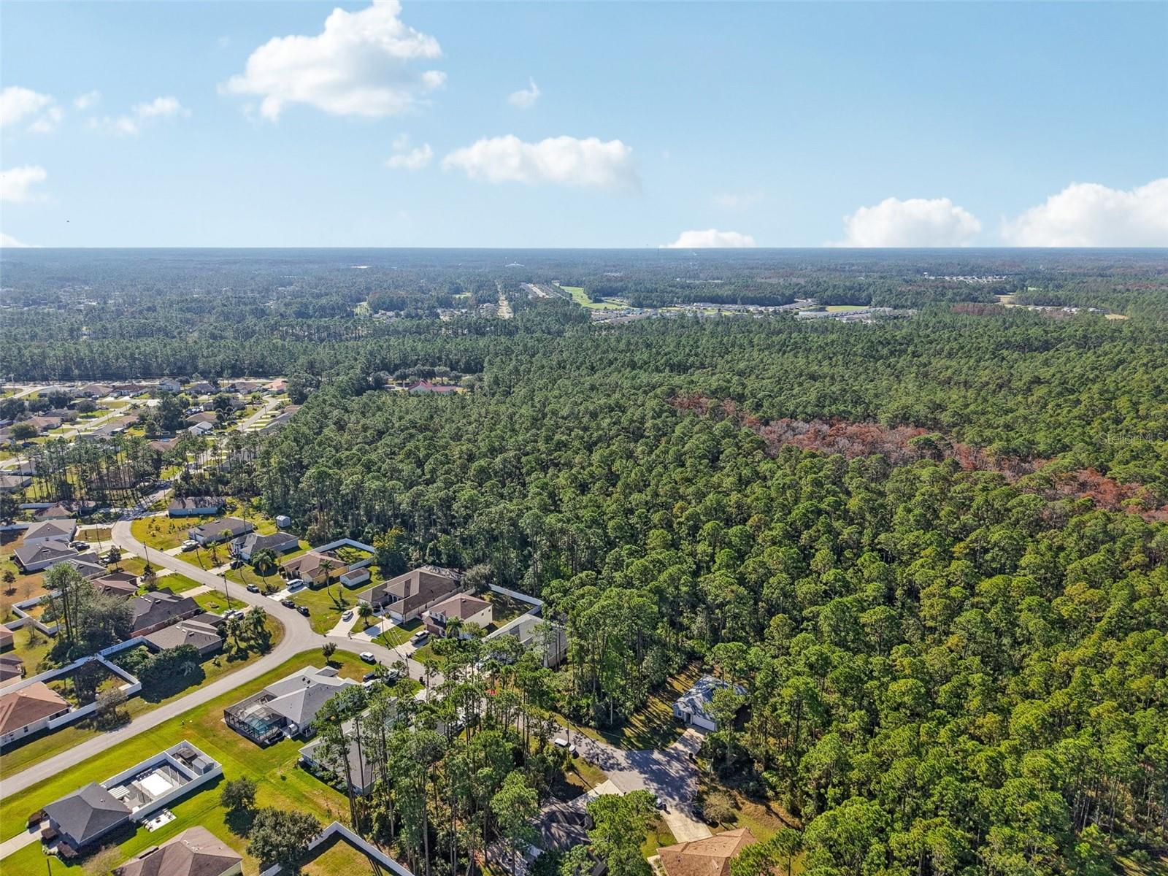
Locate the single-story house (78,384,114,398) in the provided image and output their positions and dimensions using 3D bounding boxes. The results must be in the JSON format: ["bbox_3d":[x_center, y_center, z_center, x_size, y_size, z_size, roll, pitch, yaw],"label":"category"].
[{"bbox_3d":[-333.000,-31.930,551.220,16.800,5.400,17.500,-2,14,-9],"label":"single-story house"}]

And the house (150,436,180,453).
[{"bbox_3d":[-213.500,4.363,413.379,15.000,5.000,17.500,-3,14,-11],"label":"house"}]

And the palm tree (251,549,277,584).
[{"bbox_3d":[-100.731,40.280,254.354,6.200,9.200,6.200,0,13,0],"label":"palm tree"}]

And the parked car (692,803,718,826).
[{"bbox_3d":[22.359,69.370,149.284,1.850,1.550,4.700,-13,19,-43],"label":"parked car"}]

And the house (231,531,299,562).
[{"bbox_3d":[-108.150,34.870,272.430,15.300,5.300,18.400,10,16,35],"label":"house"}]

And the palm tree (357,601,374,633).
[{"bbox_3d":[-60.304,48.762,224.080,4.200,6.800,4.200,0,13,0],"label":"palm tree"}]

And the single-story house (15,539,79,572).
[{"bbox_3d":[-180.497,38.176,271.945,18.300,5.100,14.990,13,19,43],"label":"single-story house"}]

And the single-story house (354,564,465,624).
[{"bbox_3d":[-49.800,43.460,234.000,20.200,6.500,24.700,10,16,35],"label":"single-story house"}]

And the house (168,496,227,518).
[{"bbox_3d":[-152.960,26.171,322.297,18.600,5.000,12.500,-2,14,-7],"label":"house"}]

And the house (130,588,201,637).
[{"bbox_3d":[-118.650,46.710,222.350,19.800,5.600,20.800,10,16,35],"label":"house"}]

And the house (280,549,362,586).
[{"bbox_3d":[-83.660,39.220,253.640,18.600,5.600,16.400,10,16,35],"label":"house"}]

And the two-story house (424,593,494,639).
[{"bbox_3d":[-34.814,48.574,223.148,12.200,7.600,14.650,8,16,31],"label":"two-story house"}]

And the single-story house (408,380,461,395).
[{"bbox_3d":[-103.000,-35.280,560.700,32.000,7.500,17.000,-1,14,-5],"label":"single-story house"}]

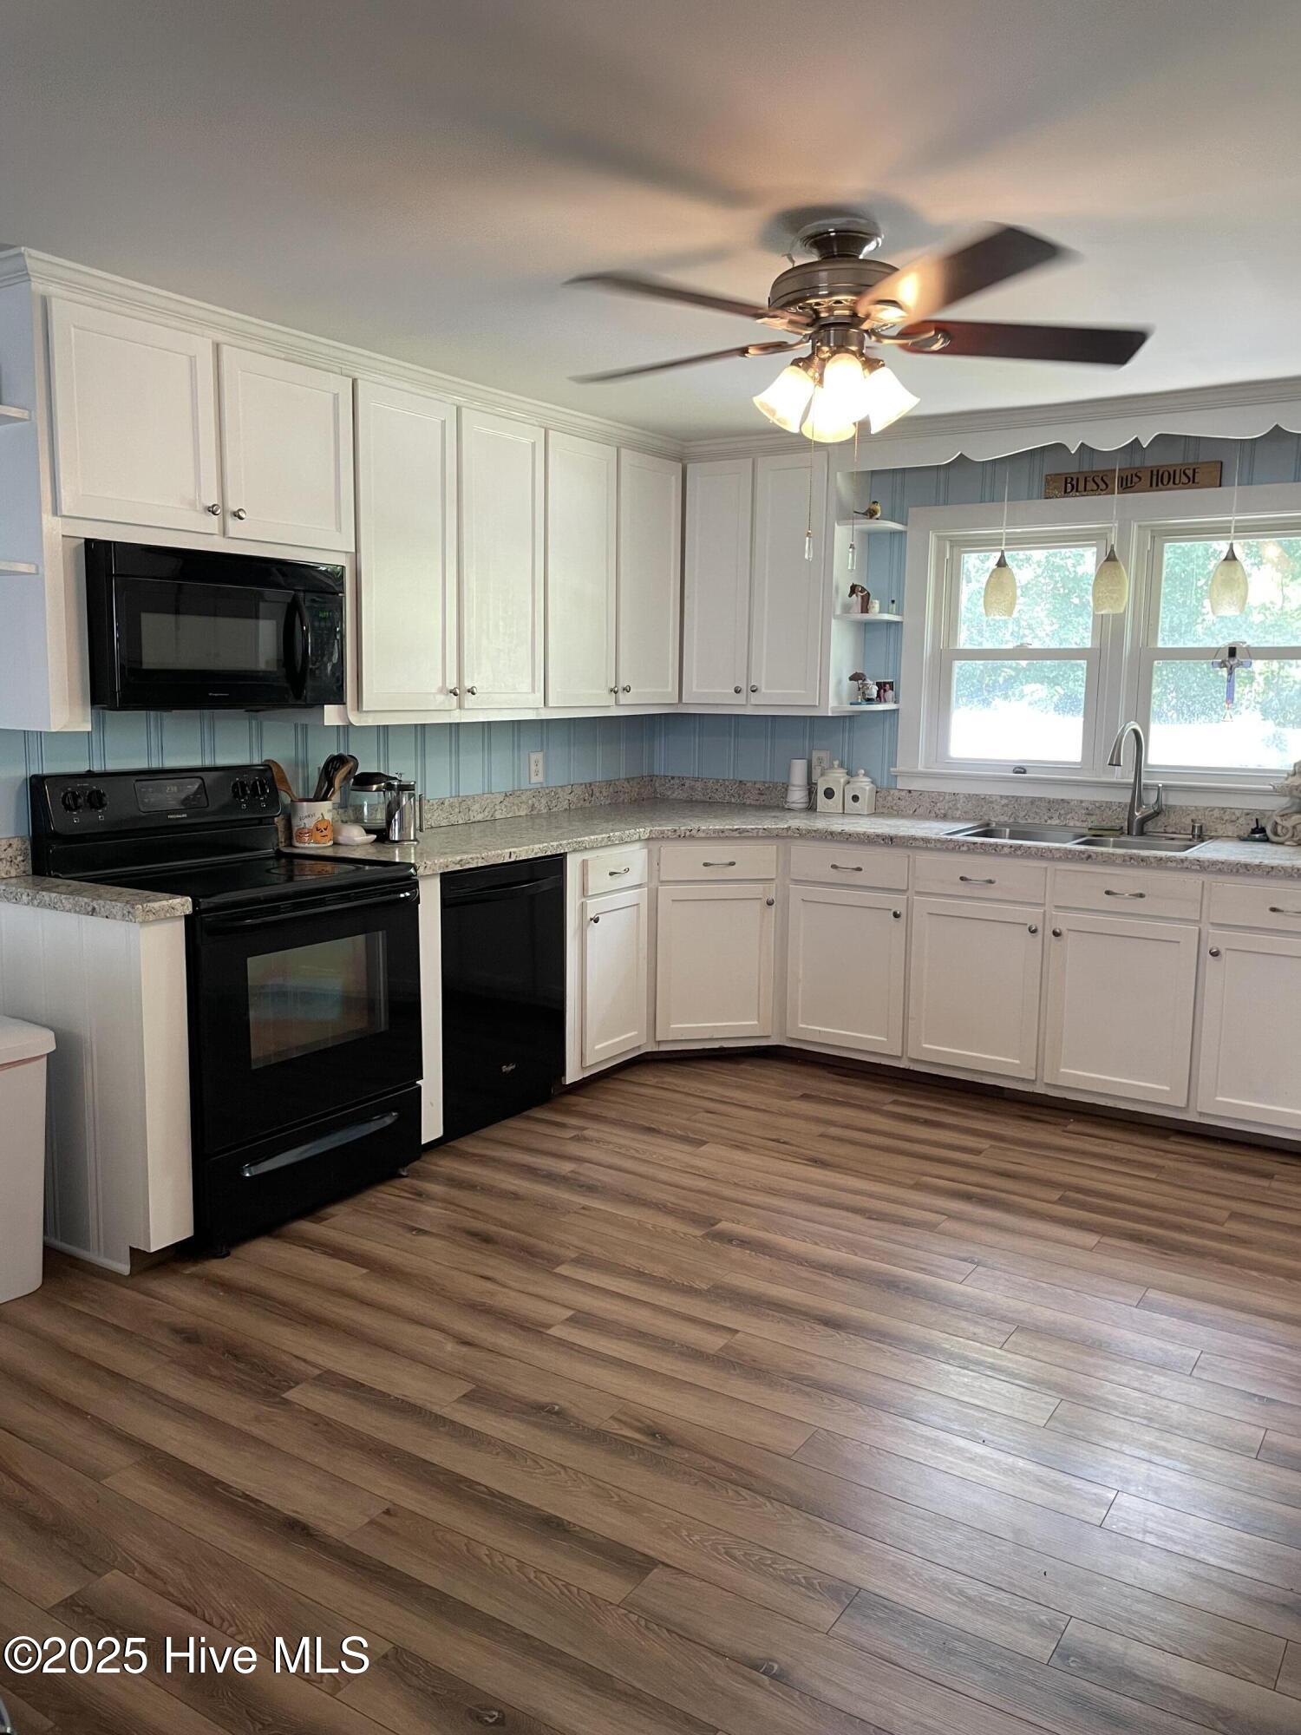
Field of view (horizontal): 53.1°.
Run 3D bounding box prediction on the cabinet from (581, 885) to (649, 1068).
[{"bbox_3d":[-0.348,0.357,4.758,0.600,0.580,0.369,6,10,33],"label":"cabinet"}]

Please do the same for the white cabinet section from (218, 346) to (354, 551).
[{"bbox_3d":[-1.121,-1.157,3.694,0.310,0.491,0.461,6,10,33],"label":"white cabinet section"}]

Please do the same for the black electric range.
[{"bbox_3d":[-1.108,0.334,3.570,0.665,1.170,0.762,6,10,33],"label":"black electric range"}]

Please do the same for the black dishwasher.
[{"bbox_3d":[-0.682,0.394,4.270,0.590,0.868,0.591,6,10,33],"label":"black dishwasher"}]

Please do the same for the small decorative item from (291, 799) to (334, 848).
[{"bbox_3d":[-1.035,-0.138,4.008,0.128,0.141,0.128,-3,9,-24],"label":"small decorative item"}]

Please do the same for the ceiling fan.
[{"bbox_3d":[0.360,-1.102,2.708,1.280,0.410,1.290,6,10,33],"label":"ceiling fan"}]

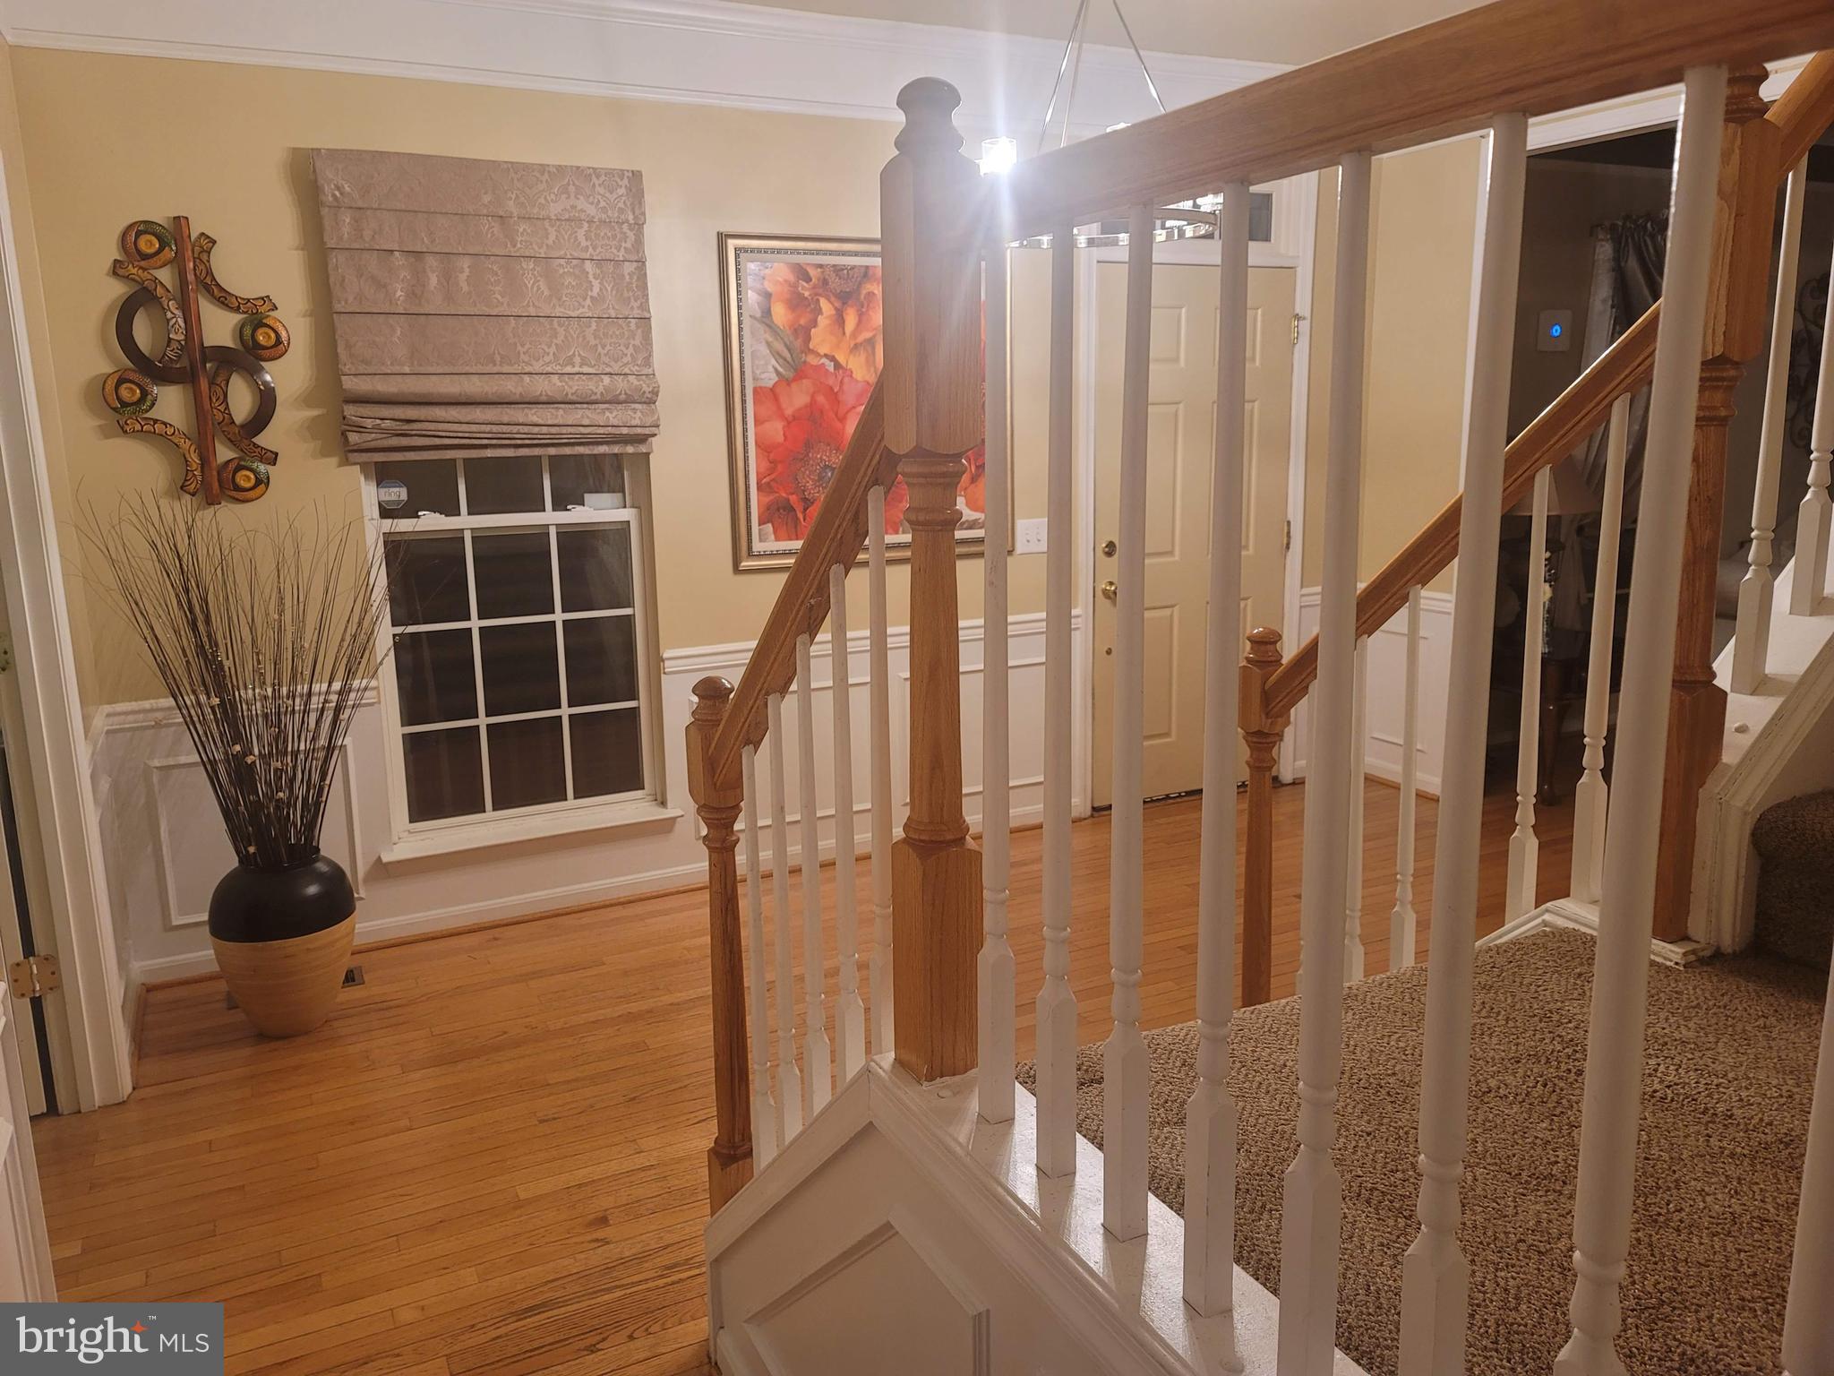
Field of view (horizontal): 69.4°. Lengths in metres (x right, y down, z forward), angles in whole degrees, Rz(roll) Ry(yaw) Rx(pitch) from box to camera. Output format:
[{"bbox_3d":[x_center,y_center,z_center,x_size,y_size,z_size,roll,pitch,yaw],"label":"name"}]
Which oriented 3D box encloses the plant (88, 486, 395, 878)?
[{"bbox_3d":[-1.621,-0.010,3.245,0.610,0.920,0.540,-7,12,-27],"label":"plant"}]

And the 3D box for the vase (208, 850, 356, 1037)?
[{"bbox_3d":[-1.606,0.644,3.387,0.340,0.456,0.340,-7,12,-27],"label":"vase"}]

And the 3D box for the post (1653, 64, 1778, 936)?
[{"bbox_3d":[0.988,-0.211,1.668,0.074,1.080,0.074,-7,12,-27],"label":"post"}]

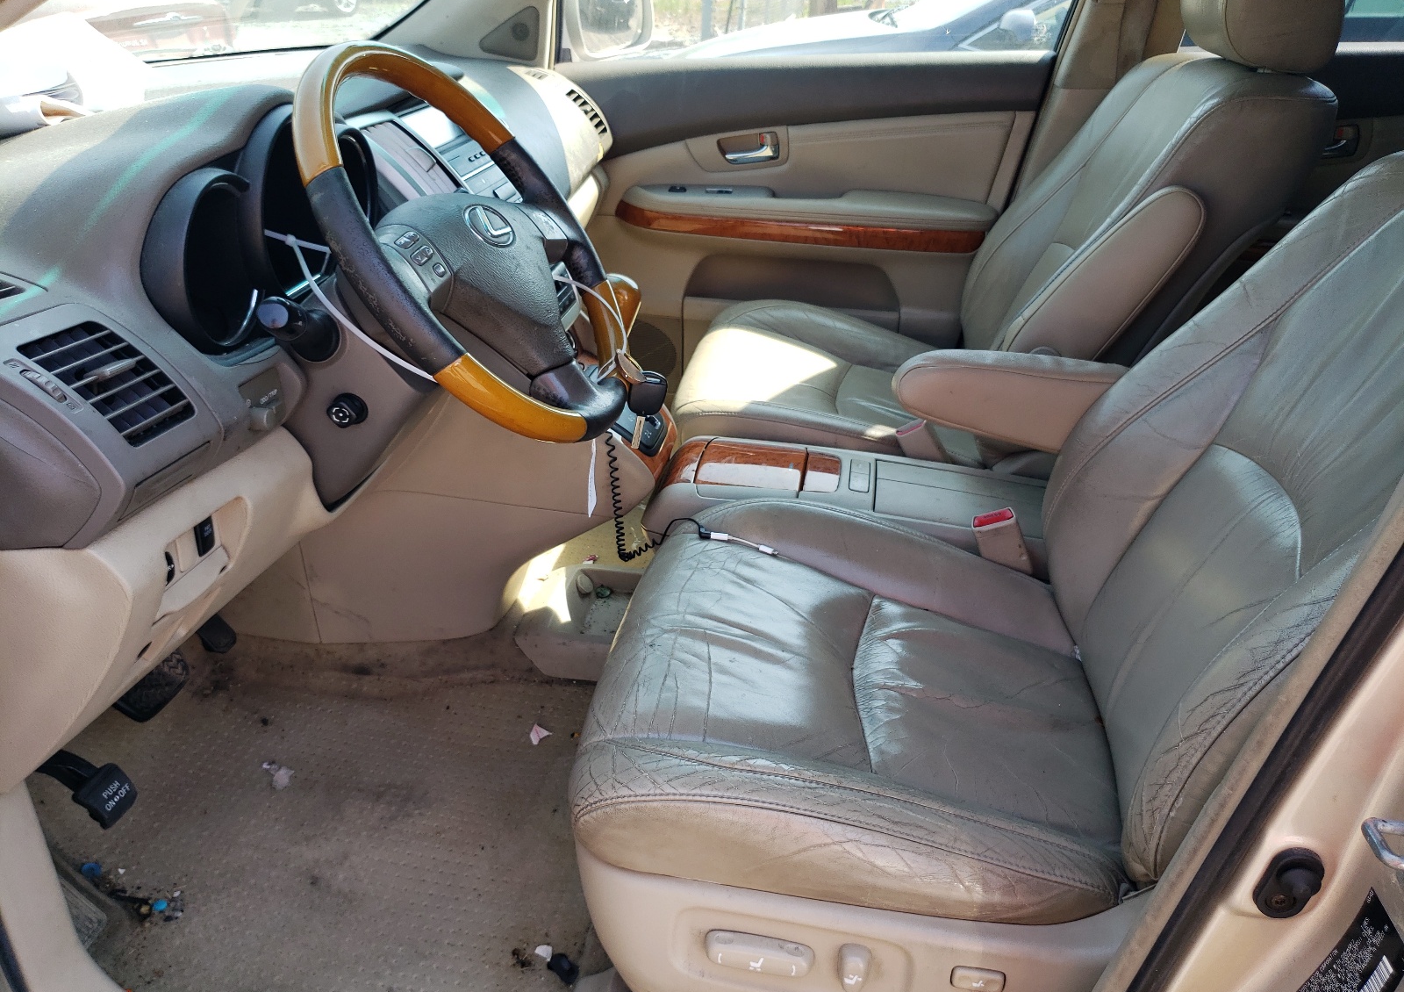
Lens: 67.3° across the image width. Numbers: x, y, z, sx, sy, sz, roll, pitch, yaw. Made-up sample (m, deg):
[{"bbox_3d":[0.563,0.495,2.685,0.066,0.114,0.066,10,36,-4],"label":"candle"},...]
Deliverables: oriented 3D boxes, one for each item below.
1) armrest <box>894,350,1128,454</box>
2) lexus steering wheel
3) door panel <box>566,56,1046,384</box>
[{"bbox_3d":[0.365,-0.102,1.187,0.310,0.100,0.075,8,29,8],"label":"armrest"},{"bbox_3d":[-0.212,-0.207,0.931,0.090,0.385,0.385,-28,15,24],"label":"lexus steering wheel"},{"bbox_3d":[0.103,-0.495,1.966,0.940,0.680,0.150,8,29,8],"label":"door panel"}]

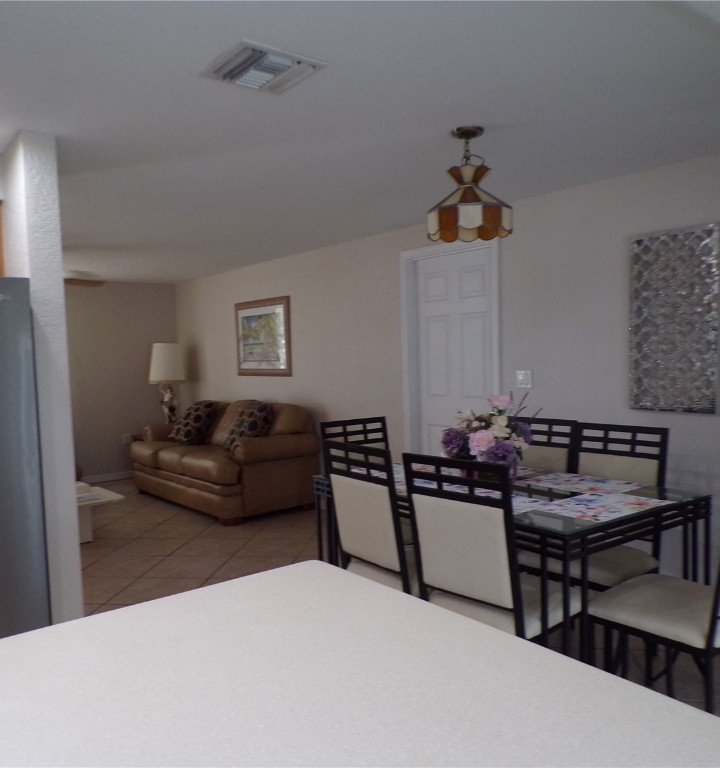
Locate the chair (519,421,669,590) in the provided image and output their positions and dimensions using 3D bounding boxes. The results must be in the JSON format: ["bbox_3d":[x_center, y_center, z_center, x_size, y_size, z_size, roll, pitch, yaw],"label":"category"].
[{"bbox_3d":[1.036,0.708,3.162,0.540,1.003,0.445,-4,4,-40],"label":"chair"}]

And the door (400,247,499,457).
[{"bbox_3d":[0.641,0.088,4.973,0.100,2.090,0.930,-4,3,-37],"label":"door"}]

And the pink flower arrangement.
[{"bbox_3d":[0.574,0.250,3.222,0.380,0.425,0.420,-4,3,-37],"label":"pink flower arrangement"}]

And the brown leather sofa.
[{"bbox_3d":[-1.321,0.646,6.718,0.950,0.910,2.040,-4,3,-37],"label":"brown leather sofa"}]

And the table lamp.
[{"bbox_3d":[-2.158,0.010,8.024,0.400,0.940,0.400,-4,3,-37],"label":"table lamp"}]

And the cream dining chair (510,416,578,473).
[{"bbox_3d":[0.755,0.696,3.564,0.540,1.003,0.445,-4,4,-39],"label":"cream dining chair"}]

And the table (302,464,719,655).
[{"bbox_3d":[0.603,0.839,3.248,0.910,0.755,1.540,-3,3,-36],"label":"table"}]

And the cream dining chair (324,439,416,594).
[{"bbox_3d":[0.193,0.735,3.053,0.540,1.003,0.445,-4,3,-37],"label":"cream dining chair"}]

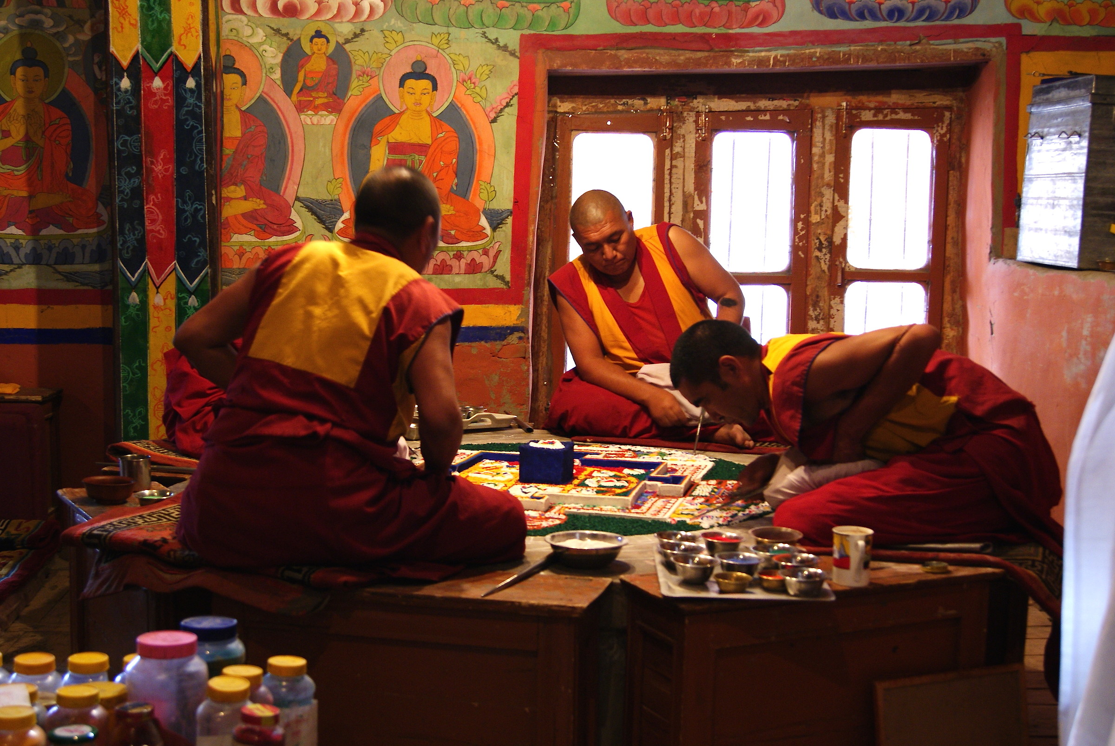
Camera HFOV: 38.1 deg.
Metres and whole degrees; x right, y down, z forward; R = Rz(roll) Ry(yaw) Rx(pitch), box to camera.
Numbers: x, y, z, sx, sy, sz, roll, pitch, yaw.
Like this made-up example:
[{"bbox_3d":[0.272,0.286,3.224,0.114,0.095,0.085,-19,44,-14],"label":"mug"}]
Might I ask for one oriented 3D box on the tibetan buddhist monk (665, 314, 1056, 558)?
[{"bbox_3d":[0.693,0.094,3.541,0.800,0.450,0.560,3,8,20],"label":"tibetan buddhist monk"}]

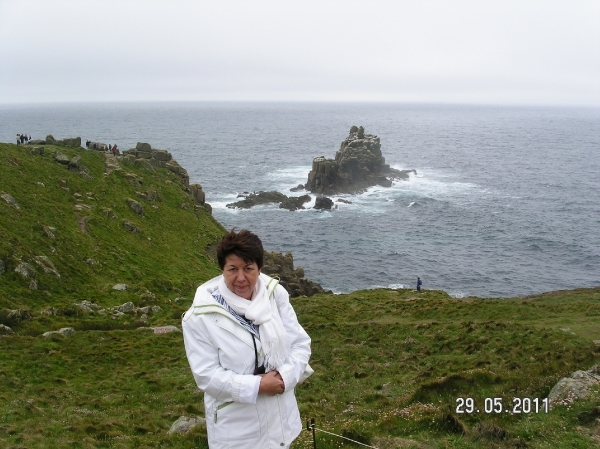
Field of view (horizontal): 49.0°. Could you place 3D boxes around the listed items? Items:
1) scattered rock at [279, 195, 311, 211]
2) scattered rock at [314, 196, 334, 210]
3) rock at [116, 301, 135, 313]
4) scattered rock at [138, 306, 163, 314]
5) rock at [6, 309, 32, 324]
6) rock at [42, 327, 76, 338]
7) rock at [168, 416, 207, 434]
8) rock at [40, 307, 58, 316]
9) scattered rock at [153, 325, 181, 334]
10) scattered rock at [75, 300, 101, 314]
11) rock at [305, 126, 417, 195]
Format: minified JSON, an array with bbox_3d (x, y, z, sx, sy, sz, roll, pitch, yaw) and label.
[{"bbox_3d":[-2.190,-8.759,262.000,12.740,5.579,8.918,0,10,0],"label":"scattered rock"},{"bbox_3d":[9.754,-8.360,262.000,7.962,4.967,6.768,0,10,2],"label":"scattered rock"},{"bbox_3d":[-8.750,4.112,33.000,0.903,0.476,0.722,-3,11,-15],"label":"rock"},{"bbox_3d":[-7.497,4.312,33.000,1.200,0.330,0.750,-2,11,-13],"label":"scattered rock"},{"bbox_3d":[-12.787,4.194,30.000,1.185,0.574,0.889,-5,11,-24],"label":"rock"},{"bbox_3d":[-7.126,3.200,19.500,1.007,0.240,0.604,-4,11,-21],"label":"rock"},{"bbox_3d":[-1.147,2.077,6.800,0.420,0.150,0.280,-2,11,-10],"label":"rock"},{"bbox_3d":[-12.181,4.230,32.000,0.875,0.365,0.700,-4,11,-21],"label":"rock"},{"bbox_3d":[-4.057,3.191,20.000,0.851,0.204,0.511,-2,11,-12],"label":"scattered rock"},{"bbox_3d":[-10.656,4.162,33.000,1.304,0.533,0.978,-3,11,-18],"label":"scattered rock"},{"bbox_3d":[29.334,-32.594,330.000,52.000,31.000,33.000,-6,12,-29],"label":"rock"}]

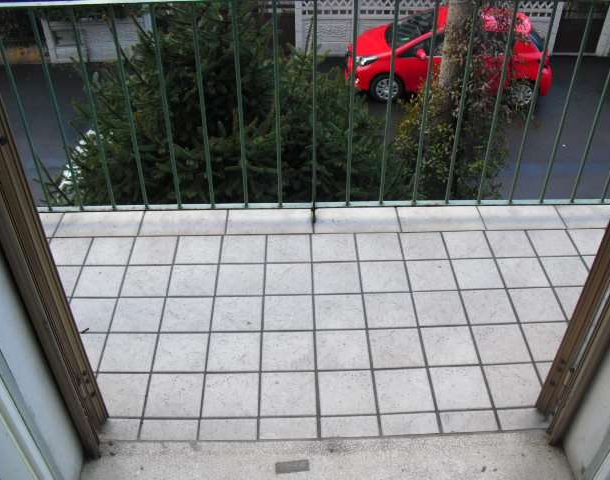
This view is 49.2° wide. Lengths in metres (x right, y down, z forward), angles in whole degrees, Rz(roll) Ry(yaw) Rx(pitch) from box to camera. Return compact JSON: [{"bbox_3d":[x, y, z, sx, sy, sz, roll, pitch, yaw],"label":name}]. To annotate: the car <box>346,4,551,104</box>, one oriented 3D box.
[{"bbox_3d":[2.796,-3.662,12.807,3.950,1.500,1.720,3,39,4],"label":"car"}]

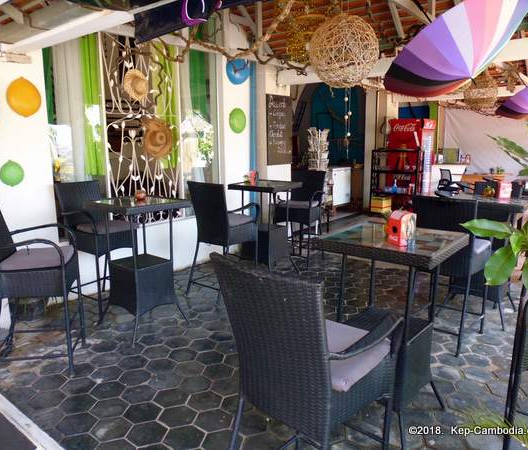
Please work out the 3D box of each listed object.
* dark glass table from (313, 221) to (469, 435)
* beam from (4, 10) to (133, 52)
[{"bbox_3d":[0.664,0.570,2.276,0.600,1.050,0.600,10,15,39],"label":"dark glass table"},{"bbox_3d":[-1.365,-1.417,2.957,1.550,0.120,0.160,10,14,38],"label":"beam"}]

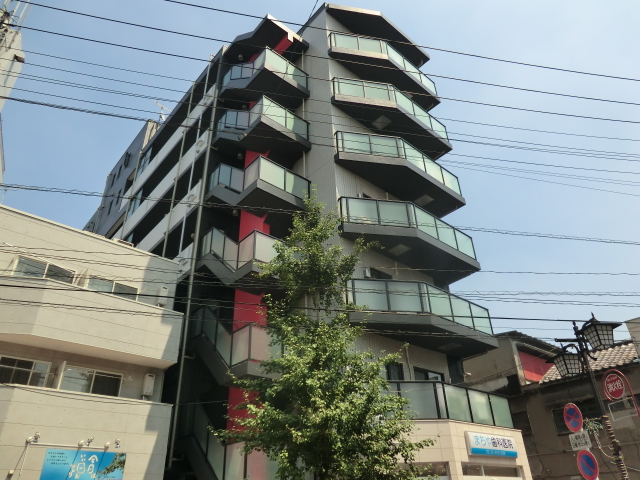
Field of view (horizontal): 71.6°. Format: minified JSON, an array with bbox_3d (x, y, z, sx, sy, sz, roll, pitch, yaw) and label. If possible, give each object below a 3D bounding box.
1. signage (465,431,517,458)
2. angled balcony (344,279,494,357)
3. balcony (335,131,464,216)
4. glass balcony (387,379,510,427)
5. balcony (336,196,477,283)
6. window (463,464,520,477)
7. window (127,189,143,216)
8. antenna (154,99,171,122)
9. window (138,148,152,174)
[{"bbox_3d":[4.624,5.504,11.865,2.303,0.547,0.120,23,-39,-35],"label":"signage"},{"bbox_3d":[3.232,2.358,13.638,5.672,1.311,1.499,23,-39,-35],"label":"angled balcony"},{"bbox_3d":[3.129,-2.554,16.862,5.720,1.320,1.590,23,-39,-35],"label":"balcony"},{"bbox_3d":[3.356,4.649,12.240,5.444,0.983,1.425,23,-39,-35],"label":"glass balcony"},{"bbox_3d":[3.209,-0.067,15.371,5.720,1.320,1.590,23,-39,-35],"label":"balcony"},{"bbox_3d":[4.619,6.143,11.836,2.880,0.300,0.120,23,-39,-35],"label":"window"},{"bbox_3d":[-10.415,-1.869,24.913,0.120,1.482,2.138,23,-39,-35],"label":"window"},{"bbox_3d":[-10.668,-8.476,30.040,1.311,1.453,0.712,23,-39,-35],"label":"antenna"},{"bbox_3d":[-10.551,-4.600,26.752,0.120,1.470,1.850,23,-39,-35],"label":"window"}]

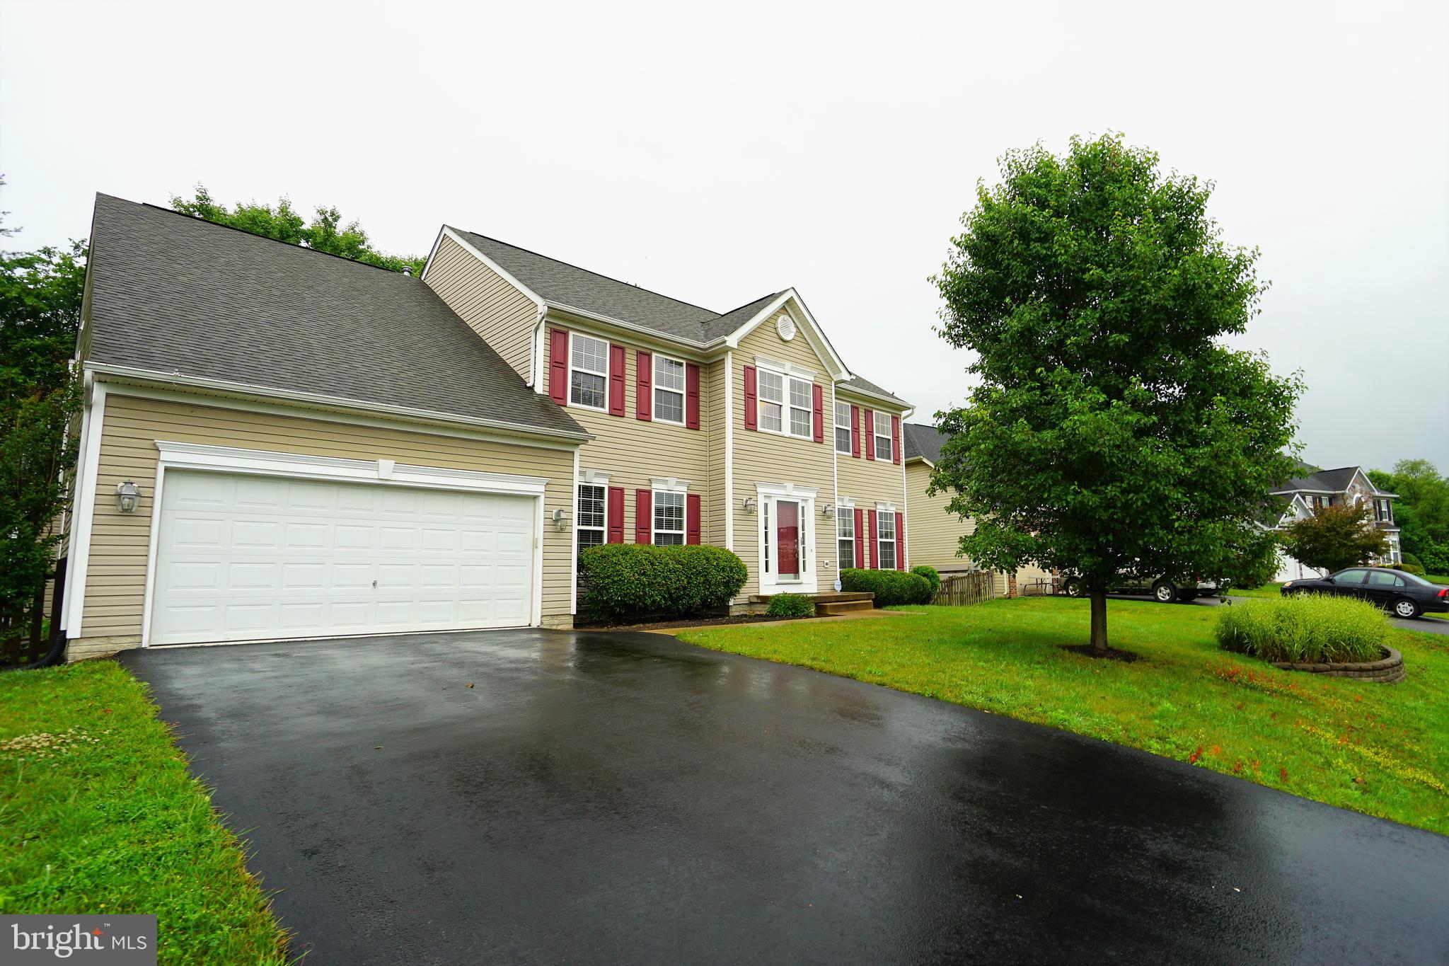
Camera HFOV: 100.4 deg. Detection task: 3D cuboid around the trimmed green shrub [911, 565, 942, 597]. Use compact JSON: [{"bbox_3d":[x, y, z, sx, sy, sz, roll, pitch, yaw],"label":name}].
[{"bbox_3d":[6.497,3.283,19.526,1.600,1.150,1.600,6,-10,-40],"label":"trimmed green shrub"}]

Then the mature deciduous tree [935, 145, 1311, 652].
[{"bbox_3d":[6.467,-1.750,10.915,5.700,9.300,5.700,6,-10,-40],"label":"mature deciduous tree"}]

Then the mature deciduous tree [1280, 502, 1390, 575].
[{"bbox_3d":[34.722,3.528,34.704,4.800,4.700,4.800,6,-10,-40],"label":"mature deciduous tree"}]

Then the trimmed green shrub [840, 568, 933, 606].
[{"bbox_3d":[4.727,2.931,17.075,3.800,1.020,1.400,6,-10,-40],"label":"trimmed green shrub"}]

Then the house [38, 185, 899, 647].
[{"bbox_3d":[-3.768,-1.390,16.635,18.200,9.500,10.600,6,-10,-40],"label":"house"}]

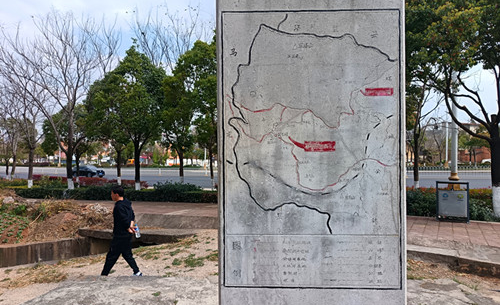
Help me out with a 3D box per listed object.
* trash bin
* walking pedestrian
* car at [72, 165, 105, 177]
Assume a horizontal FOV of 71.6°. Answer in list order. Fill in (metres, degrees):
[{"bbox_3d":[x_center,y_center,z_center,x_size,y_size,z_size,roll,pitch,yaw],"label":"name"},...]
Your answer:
[{"bbox_3d":[5.270,1.285,9.020,0.730,1.030,0.360,-1,0,29],"label":"trash bin"},{"bbox_3d":[-2.320,1.435,6.330,0.760,1.660,0.500,0,0,-3],"label":"walking pedestrian"},{"bbox_3d":[-20.950,2.470,44.800,4.620,1.500,1.810,-1,0,24],"label":"car"}]

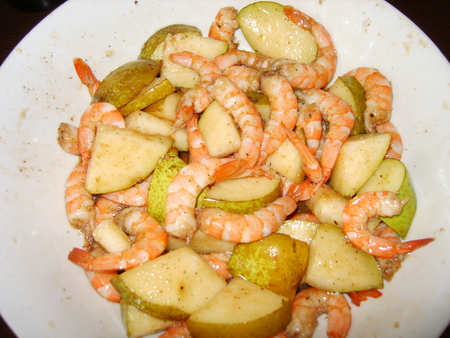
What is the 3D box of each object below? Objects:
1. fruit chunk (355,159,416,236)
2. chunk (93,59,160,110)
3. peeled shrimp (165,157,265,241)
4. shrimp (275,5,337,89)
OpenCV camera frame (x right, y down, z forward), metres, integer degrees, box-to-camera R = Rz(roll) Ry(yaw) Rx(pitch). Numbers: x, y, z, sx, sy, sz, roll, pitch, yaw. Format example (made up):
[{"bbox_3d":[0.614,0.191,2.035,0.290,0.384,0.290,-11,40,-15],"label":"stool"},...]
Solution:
[{"bbox_3d":[0.098,0.018,0.276,0.032,0.023,0.044,16,66,8],"label":"fruit chunk"},{"bbox_3d":[-0.067,-0.057,0.309,0.048,0.022,0.027,-28,67,-12],"label":"chunk"},{"bbox_3d":[-0.010,0.009,0.259,0.033,0.018,0.066,41,71,17],"label":"peeled shrimp"},{"bbox_3d":[0.057,-0.085,0.315,0.040,0.017,0.061,7,65,3],"label":"shrimp"}]

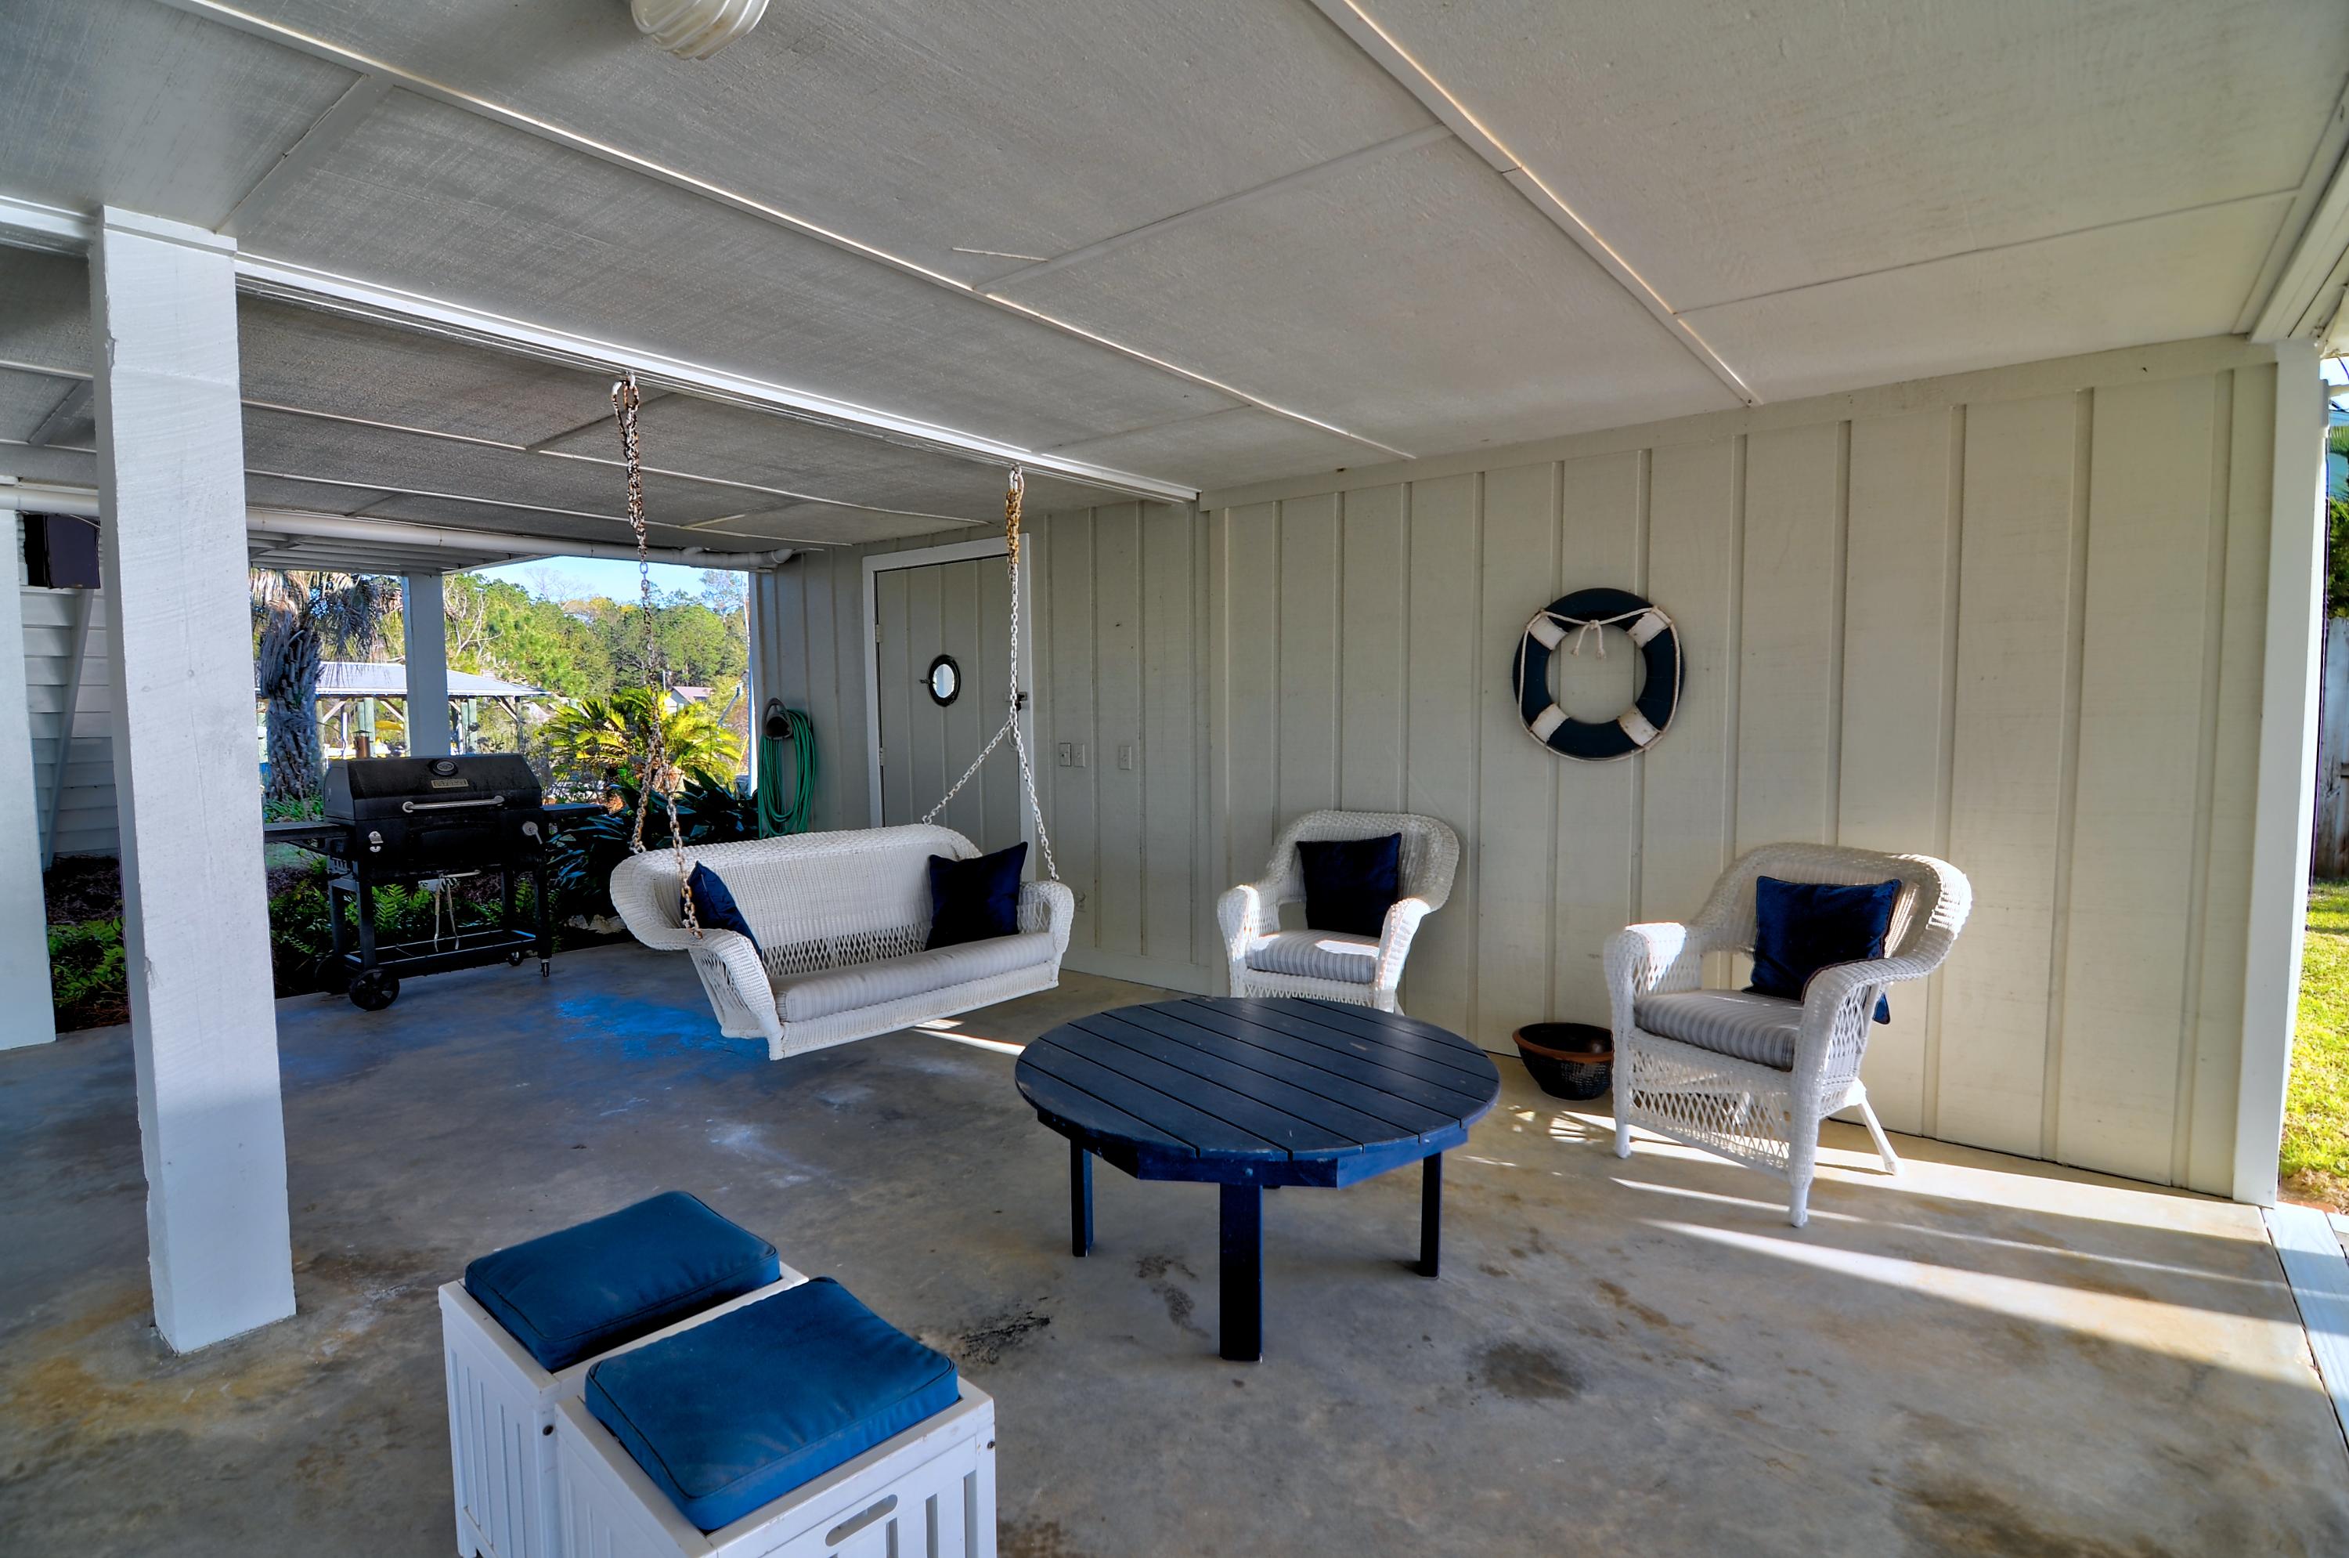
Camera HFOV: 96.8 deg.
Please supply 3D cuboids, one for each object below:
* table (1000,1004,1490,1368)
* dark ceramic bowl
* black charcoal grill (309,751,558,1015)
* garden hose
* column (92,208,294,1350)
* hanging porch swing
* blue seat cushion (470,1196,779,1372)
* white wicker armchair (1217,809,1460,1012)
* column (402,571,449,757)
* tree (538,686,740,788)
[{"bbox_3d":[0.200,0.957,2.614,1.157,0.514,1.157,0,4,0],"label":"table"},{"bbox_3d":[1.472,1.043,3.806,0.455,0.183,0.455,0,4,0],"label":"dark ceramic bowl"},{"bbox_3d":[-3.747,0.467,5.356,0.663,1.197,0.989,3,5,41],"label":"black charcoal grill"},{"bbox_3d":[-2.564,-0.007,6.952,0.435,0.969,0.198,2,4,37],"label":"garden hose"},{"bbox_3d":[-2.178,0.037,2.313,0.193,2.413,0.193,3,5,41],"label":"column"},{"bbox_3d":[-1.095,-0.187,3.685,0.791,2.008,1.602,3,5,41],"label":"hanging porch swing"},{"bbox_3d":[-0.890,0.787,1.693,0.361,0.064,0.341,3,5,41],"label":"blue seat cushion"},{"bbox_3d":[0.655,0.653,4.050,0.771,0.940,0.702,2,4,29],"label":"white wicker armchair"},{"bbox_3d":[-5.435,-0.245,7.636,0.193,2.433,0.193,3,5,41],"label":"column"},{"bbox_3d":[-5.042,0.035,9.900,1.929,1.808,1.929,3,5,41],"label":"tree"}]

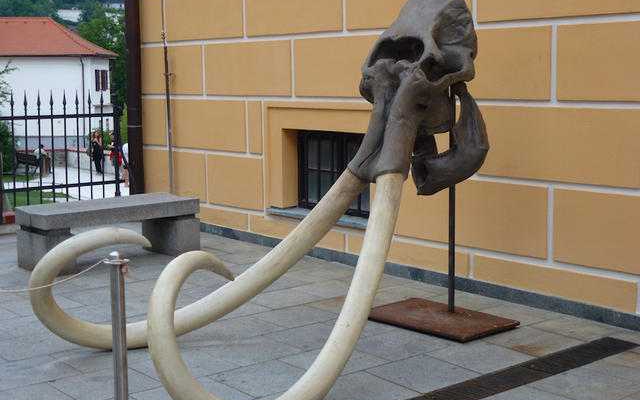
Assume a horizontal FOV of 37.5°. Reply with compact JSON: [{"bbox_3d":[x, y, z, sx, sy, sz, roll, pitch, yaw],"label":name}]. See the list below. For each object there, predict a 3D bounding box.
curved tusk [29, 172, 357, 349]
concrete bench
[{"bbox_3d":[-0.672,0.340,5.453,1.954,1.043,0.493,-4,8,-20],"label":"curved tusk"},{"bbox_3d":[-1.808,0.270,8.151,1.469,0.477,0.612,-7,10,-38],"label":"concrete bench"}]

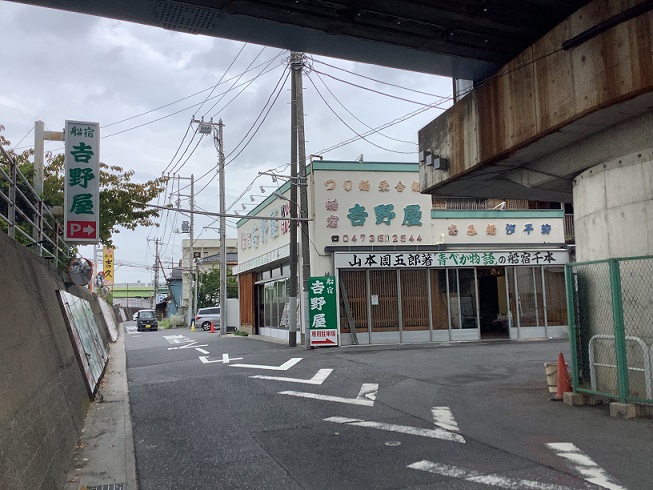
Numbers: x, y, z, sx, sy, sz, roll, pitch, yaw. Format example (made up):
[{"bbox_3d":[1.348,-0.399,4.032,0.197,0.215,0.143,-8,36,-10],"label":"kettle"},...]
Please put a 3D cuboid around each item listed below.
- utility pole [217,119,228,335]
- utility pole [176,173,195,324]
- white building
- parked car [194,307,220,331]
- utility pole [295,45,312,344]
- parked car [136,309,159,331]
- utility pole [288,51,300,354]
[{"bbox_3d":[-5.747,-1.112,32.108,0.340,11.990,0.340,0,-6,-15],"label":"utility pole"},{"bbox_3d":[-10.918,0.340,47.129,0.360,12.410,0.360,0,-6,-15],"label":"utility pole"},{"bbox_3d":[2.079,0.907,25.822,9.400,6.040,13.200,0,-6,-12],"label":"white building"},{"bbox_3d":[-6.717,4.970,39.696,4.650,1.590,1.770,0,-6,-16],"label":"parked car"},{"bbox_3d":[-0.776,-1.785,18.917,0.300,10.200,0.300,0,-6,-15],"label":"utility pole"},{"bbox_3d":[-13.758,5.745,44.866,1.475,1.630,3.395,1,-6,-20],"label":"parked car"},{"bbox_3d":[-1.090,-1.794,19.317,0.300,10.200,0.300,0,-6,-15],"label":"utility pole"}]

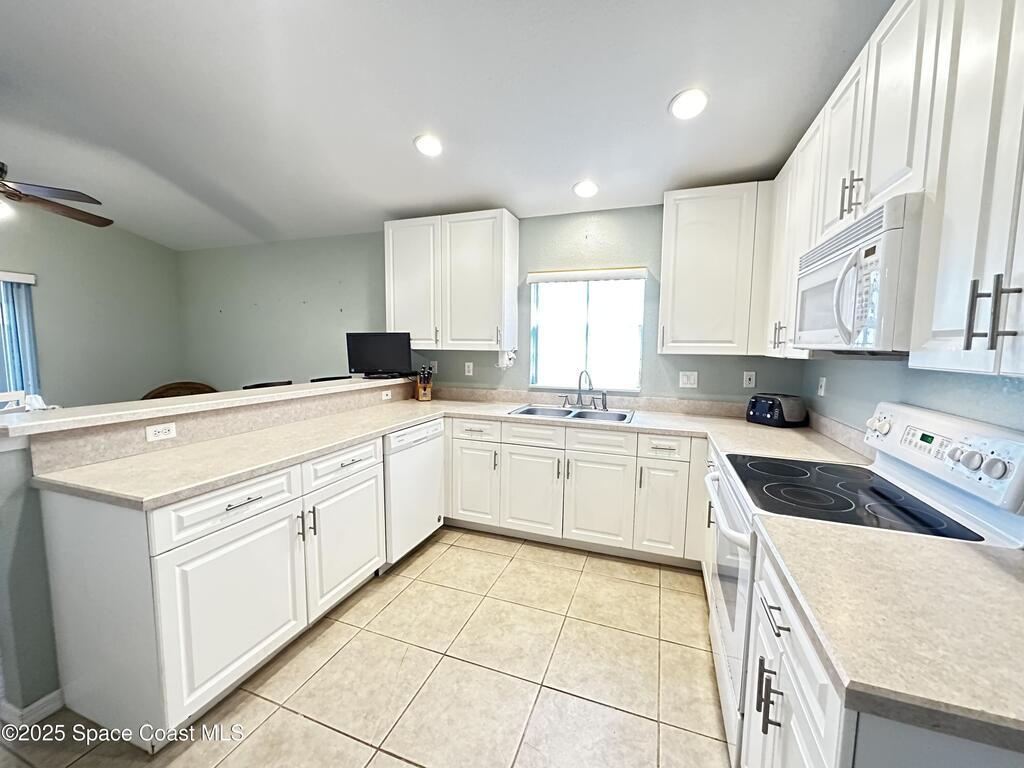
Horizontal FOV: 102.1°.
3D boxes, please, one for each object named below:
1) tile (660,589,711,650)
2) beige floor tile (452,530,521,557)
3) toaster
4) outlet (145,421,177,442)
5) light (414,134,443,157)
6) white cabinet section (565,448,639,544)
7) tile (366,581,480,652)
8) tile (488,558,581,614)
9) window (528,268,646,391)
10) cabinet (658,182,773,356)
[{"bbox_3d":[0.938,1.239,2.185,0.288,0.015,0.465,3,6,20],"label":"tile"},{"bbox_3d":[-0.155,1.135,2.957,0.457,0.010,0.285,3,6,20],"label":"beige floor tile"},{"bbox_3d":[1.769,0.178,2.735,0.240,0.185,0.250,-2,6,-30],"label":"toaster"},{"bbox_3d":[-1.586,0.220,1.876,0.010,0.070,0.114,3,6,20],"label":"outlet"},{"bbox_3d":[-0.508,-1.452,2.521,0.170,0.030,0.170,5,-5,0],"label":"light"},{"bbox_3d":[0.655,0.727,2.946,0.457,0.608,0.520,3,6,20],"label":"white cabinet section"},{"bbox_3d":[-0.449,1.221,2.195,0.465,0.015,0.465,3,6,20],"label":"tile"},{"bbox_3d":[0.148,1.189,2.451,0.457,0.010,0.457,3,6,20],"label":"tile"},{"bbox_3d":[0.557,-0.409,3.257,0.915,0.930,0.100,3,6,20],"label":"window"},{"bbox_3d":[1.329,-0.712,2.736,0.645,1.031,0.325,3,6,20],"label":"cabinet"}]

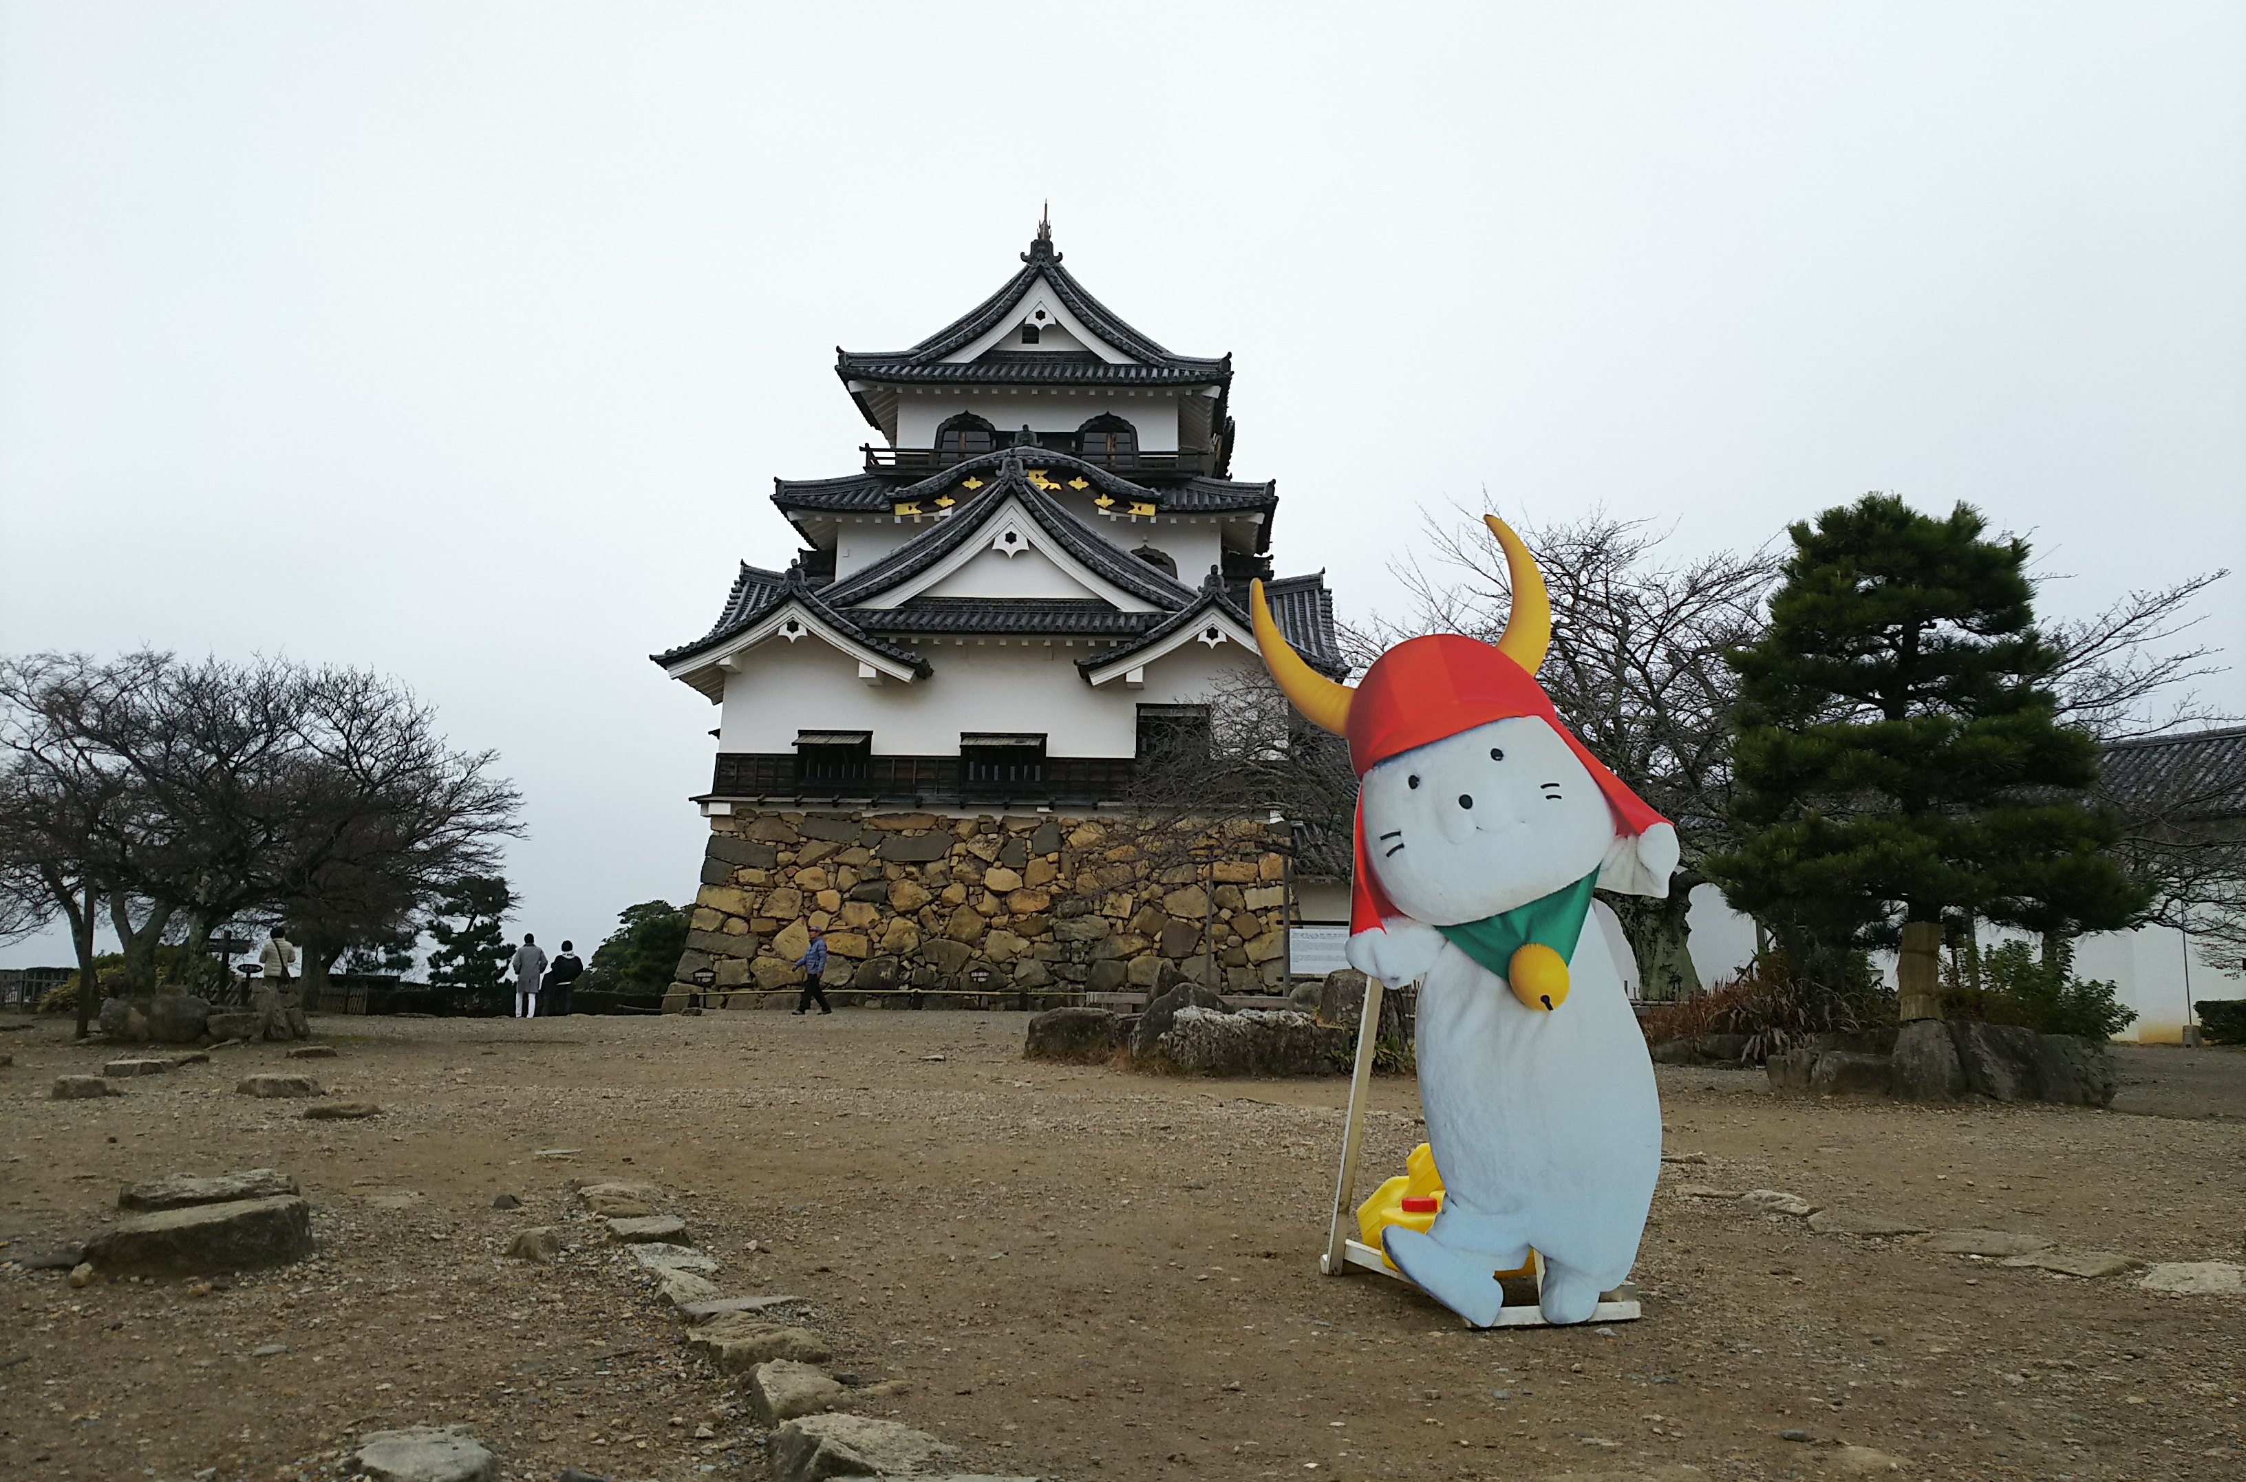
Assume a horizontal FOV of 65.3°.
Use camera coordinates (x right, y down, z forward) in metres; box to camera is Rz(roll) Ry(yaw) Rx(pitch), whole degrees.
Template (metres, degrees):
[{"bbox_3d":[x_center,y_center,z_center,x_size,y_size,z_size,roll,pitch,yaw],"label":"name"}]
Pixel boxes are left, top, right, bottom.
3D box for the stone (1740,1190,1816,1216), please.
[{"bbox_3d":[3.788,2.668,10.147,0.410,0.110,0.300,1,-7,0],"label":"stone"}]

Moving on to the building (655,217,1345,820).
[{"bbox_3d":[-2.270,-5.159,47.431,15.000,15.800,18.500,1,-8,3],"label":"building"}]

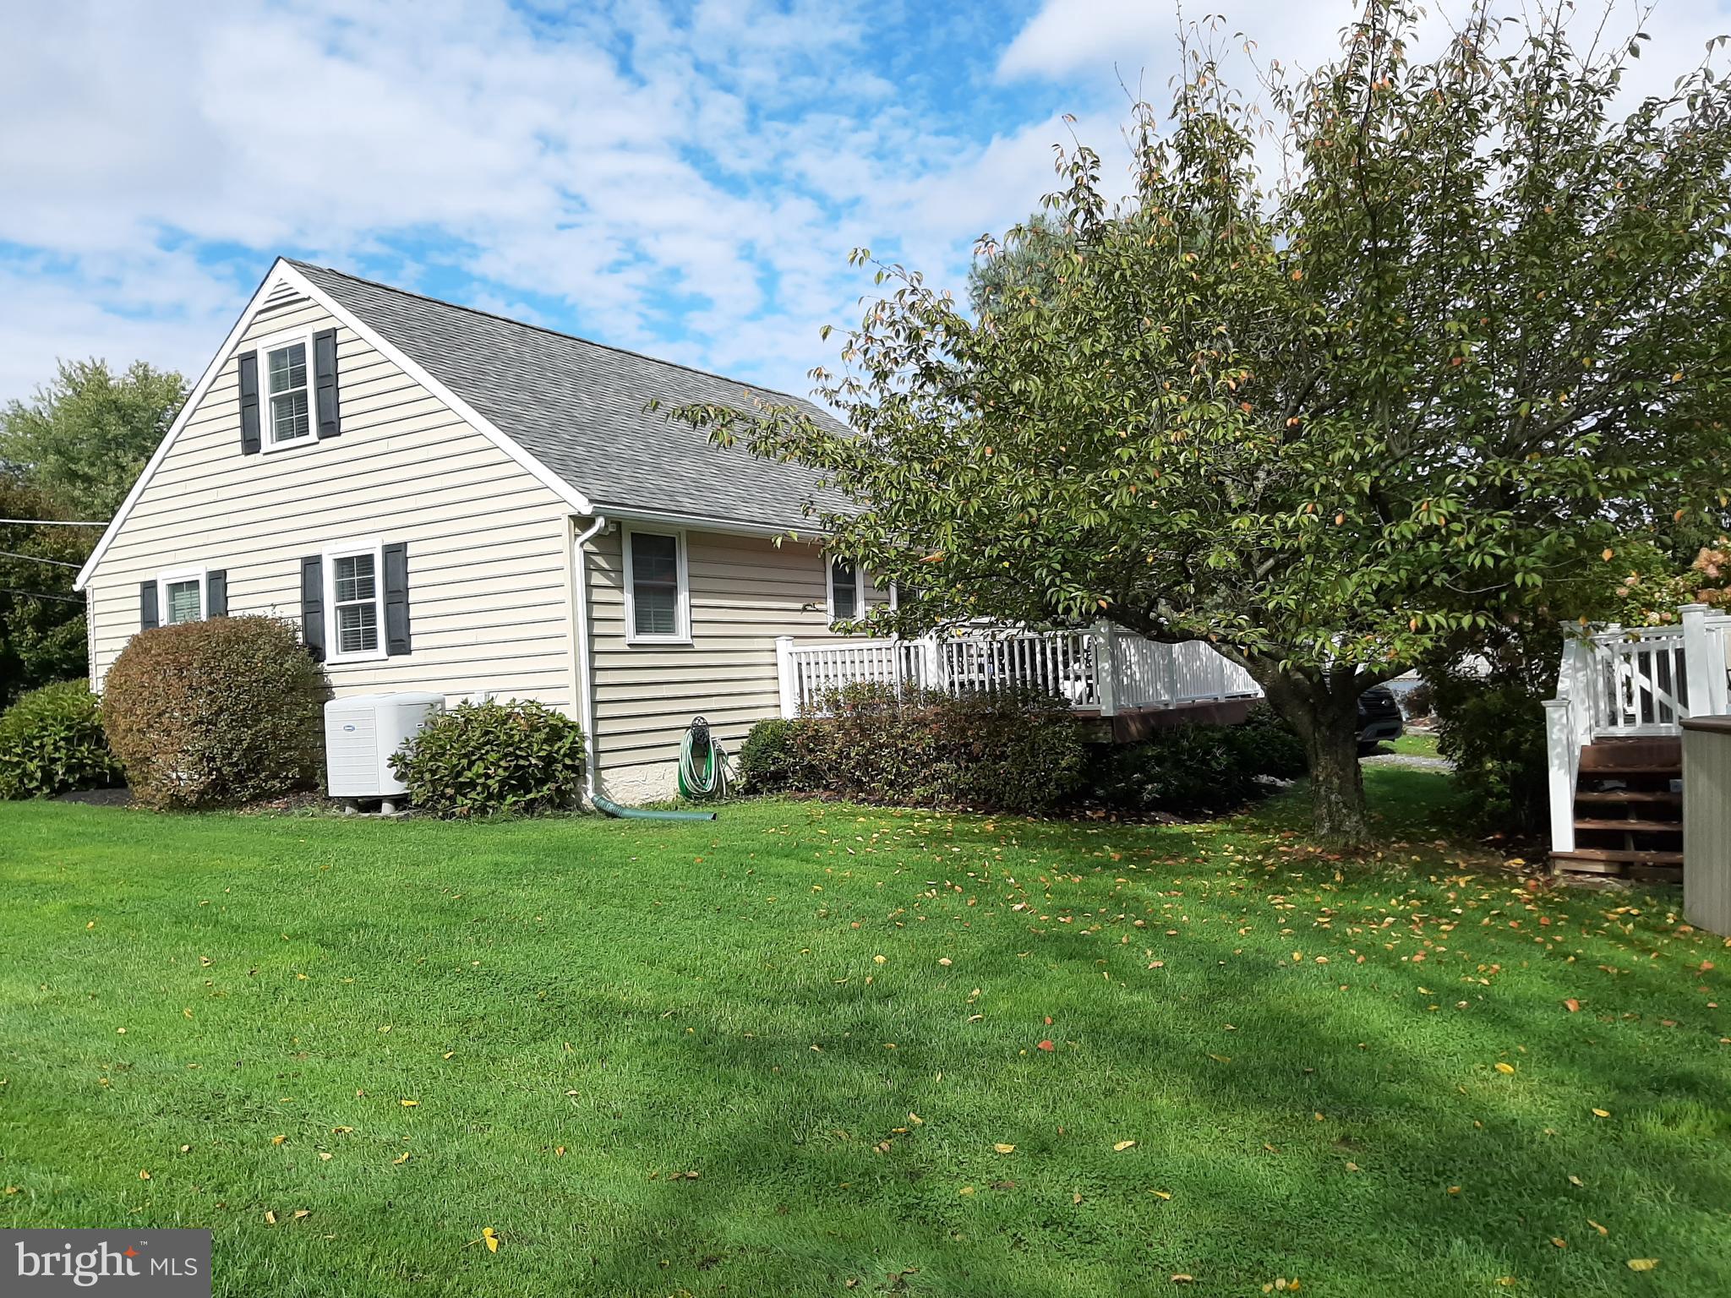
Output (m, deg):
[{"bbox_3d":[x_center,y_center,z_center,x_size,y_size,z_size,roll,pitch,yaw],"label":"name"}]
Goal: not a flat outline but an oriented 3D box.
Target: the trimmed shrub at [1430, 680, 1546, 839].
[{"bbox_3d":[5.214,0.836,10.700,1.200,1.350,1.150,-4,-2,23],"label":"trimmed shrub"}]

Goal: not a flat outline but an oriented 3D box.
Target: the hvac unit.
[{"bbox_3d":[-5.281,1.124,14.271,1.080,1.100,0.760,-4,-2,31],"label":"hvac unit"}]

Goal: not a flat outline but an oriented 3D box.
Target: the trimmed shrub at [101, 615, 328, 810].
[{"bbox_3d":[-7.378,0.786,14.700,2.500,2.100,2.200,-4,-2,31],"label":"trimmed shrub"}]

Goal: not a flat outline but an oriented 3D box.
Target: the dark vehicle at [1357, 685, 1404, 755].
[{"bbox_3d":[6.556,0.931,22.000,4.600,1.680,1.860,-5,-2,43],"label":"dark vehicle"}]

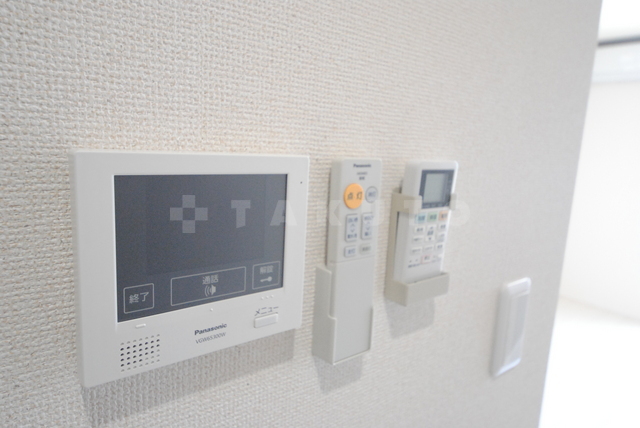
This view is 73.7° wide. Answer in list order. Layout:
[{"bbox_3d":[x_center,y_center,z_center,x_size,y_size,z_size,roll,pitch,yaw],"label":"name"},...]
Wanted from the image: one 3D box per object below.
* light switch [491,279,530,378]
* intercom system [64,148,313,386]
[{"bbox_3d":[0.244,0.139,0.539,0.069,0.120,0.010,-5,12,-40],"label":"light switch"},{"bbox_3d":[-0.071,0.025,0.266,0.140,0.123,0.020,-5,12,-39],"label":"intercom system"}]

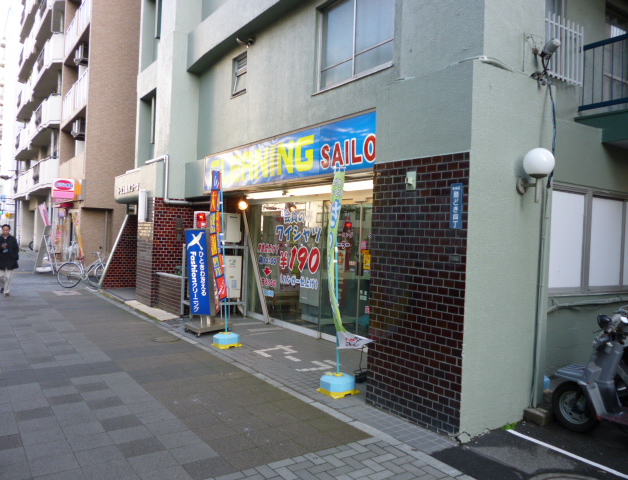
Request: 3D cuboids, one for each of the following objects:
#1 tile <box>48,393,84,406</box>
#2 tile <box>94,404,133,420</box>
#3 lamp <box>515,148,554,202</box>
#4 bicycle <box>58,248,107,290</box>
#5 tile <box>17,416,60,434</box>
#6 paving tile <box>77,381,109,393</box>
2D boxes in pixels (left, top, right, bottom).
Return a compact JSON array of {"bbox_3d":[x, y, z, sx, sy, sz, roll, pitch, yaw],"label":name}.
[{"bbox_3d":[-2.374,1.552,4.962,0.294,0.040,0.294,1,0,-34],"label":"tile"},{"bbox_3d":[-1.737,1.519,4.489,0.295,0.040,0.295,1,0,-34],"label":"tile"},{"bbox_3d":[1.911,-0.550,4.437,0.270,0.470,0.290,2,1,-34],"label":"lamp"},{"bbox_3d":[-6.126,0.818,14.247,1.750,1.030,0.550,2,0,-28],"label":"bicycle"},{"bbox_3d":[-2.288,1.558,4.310,0.294,0.040,0.294,1,0,-34],"label":"tile"},{"bbox_3d":[-2.295,1.552,5.370,0.294,0.040,0.294,1,0,-34],"label":"paving tile"}]

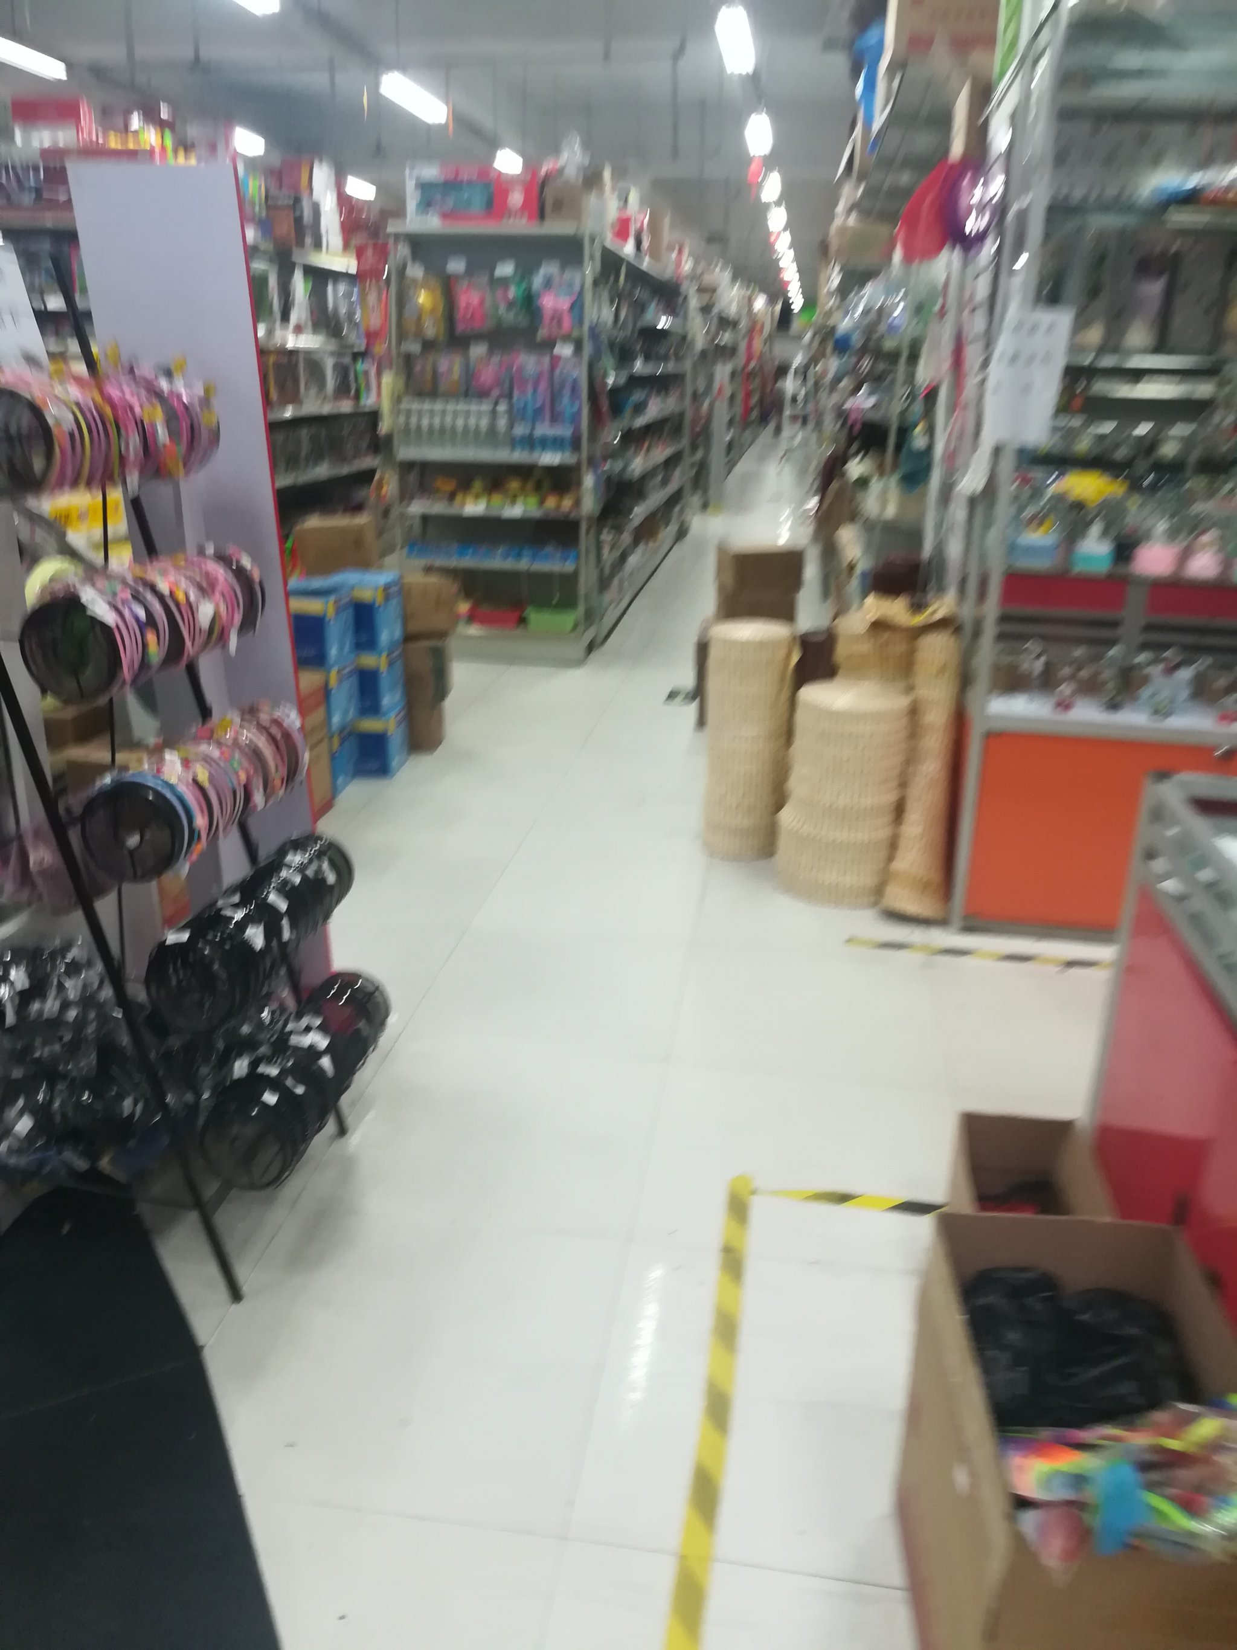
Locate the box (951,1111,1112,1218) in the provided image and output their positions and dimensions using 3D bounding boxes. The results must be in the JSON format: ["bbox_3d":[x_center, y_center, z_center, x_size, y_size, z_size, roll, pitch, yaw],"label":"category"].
[{"bbox_3d":[0.621,0.683,1.894,0.190,0.285,0.390,3,20,6],"label":"box"}]

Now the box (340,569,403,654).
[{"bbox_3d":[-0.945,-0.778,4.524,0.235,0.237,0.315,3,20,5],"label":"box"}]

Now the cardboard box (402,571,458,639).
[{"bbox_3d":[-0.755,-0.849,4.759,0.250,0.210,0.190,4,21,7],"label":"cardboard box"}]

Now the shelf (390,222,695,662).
[{"bbox_3d":[-0.225,-2.712,8.513,0.950,2.010,5.400,4,21,7],"label":"shelf"}]

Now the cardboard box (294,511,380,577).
[{"bbox_3d":[-1.123,-1.130,4.971,0.270,0.190,0.350,-1,20,-6],"label":"cardboard box"}]

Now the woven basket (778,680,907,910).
[{"bbox_3d":[0.642,-0.101,3.585,0.340,0.580,0.340,4,21,7],"label":"woven basket"}]

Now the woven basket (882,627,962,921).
[{"bbox_3d":[0.824,-0.133,3.371,0.165,0.790,0.165,4,21,7],"label":"woven basket"}]

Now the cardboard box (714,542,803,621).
[{"bbox_3d":[0.615,-1.058,5.470,0.315,0.335,0.290,-3,21,-11],"label":"cardboard box"}]

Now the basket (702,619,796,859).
[{"bbox_3d":[0.400,-0.265,3.840,0.240,0.700,0.240,4,21,7],"label":"basket"}]

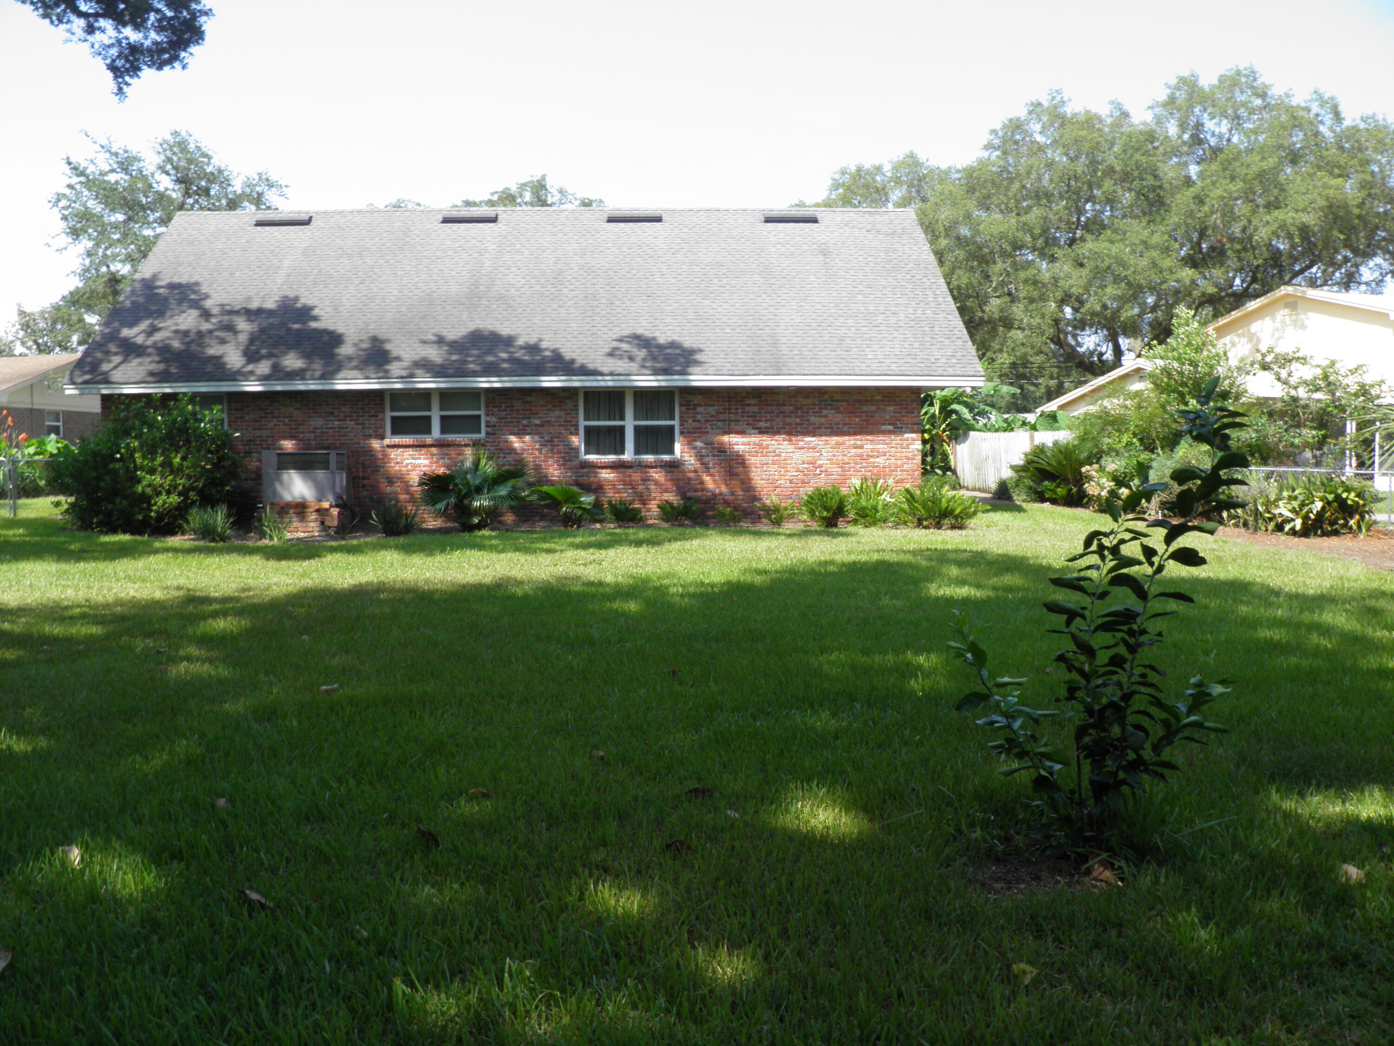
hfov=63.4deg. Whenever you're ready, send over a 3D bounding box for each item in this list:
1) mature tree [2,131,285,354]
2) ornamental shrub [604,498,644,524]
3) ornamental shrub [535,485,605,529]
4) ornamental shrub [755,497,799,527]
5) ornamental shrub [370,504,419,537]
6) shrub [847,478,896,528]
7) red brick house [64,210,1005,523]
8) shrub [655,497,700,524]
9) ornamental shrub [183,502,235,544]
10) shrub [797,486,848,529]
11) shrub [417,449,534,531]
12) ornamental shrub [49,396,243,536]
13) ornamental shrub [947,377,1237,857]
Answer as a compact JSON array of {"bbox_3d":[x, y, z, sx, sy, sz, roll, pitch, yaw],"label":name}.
[{"bbox_3d":[-22.118,-8.338,45.190,11.500,13.994,11.500,-1,4,0],"label":"mature tree"},{"bbox_3d":[-1.246,-0.216,19.250,0.688,0.441,0.650,-1,4,0],"label":"ornamental shrub"},{"bbox_3d":[-2.130,-0.286,18.850,1.147,0.719,1.050,-1,4,0],"label":"ornamental shrub"},{"bbox_3d":[1.386,-0.187,19.398,0.768,0.496,0.700,-1,4,-3],"label":"ornamental shrub"},{"bbox_3d":[-4.909,-0.044,18.317,0.778,0.520,0.700,-1,4,-3],"label":"ornamental shrub"},{"bbox_3d":[2.936,-0.352,19.000,0.862,0.818,0.820,-1,4,0],"label":"shrub"},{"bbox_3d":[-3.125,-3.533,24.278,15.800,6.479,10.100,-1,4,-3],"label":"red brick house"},{"bbox_3d":[-0.331,-0.218,19.605,0.757,0.445,0.700,-1,4,-3],"label":"shrub"},{"bbox_3d":[-7.553,0.000,17.476,0.776,0.612,0.720,-1,4,-3],"label":"ornamental shrub"},{"bbox_3d":[2.117,-0.268,18.900,0.821,0.723,0.800,-1,4,0],"label":"shrub"},{"bbox_3d":[-3.666,-0.540,18.650,1.945,1.324,1.650,-1,4,-3],"label":"shrub"},{"bbox_3d":[-9.034,-0.952,18.449,2.962,2.242,2.300,-1,4,0],"label":"ornamental shrub"},{"bbox_3d":[1.460,0.311,4.128,1.081,1.683,1.000,-1,4,0],"label":"ornamental shrub"}]

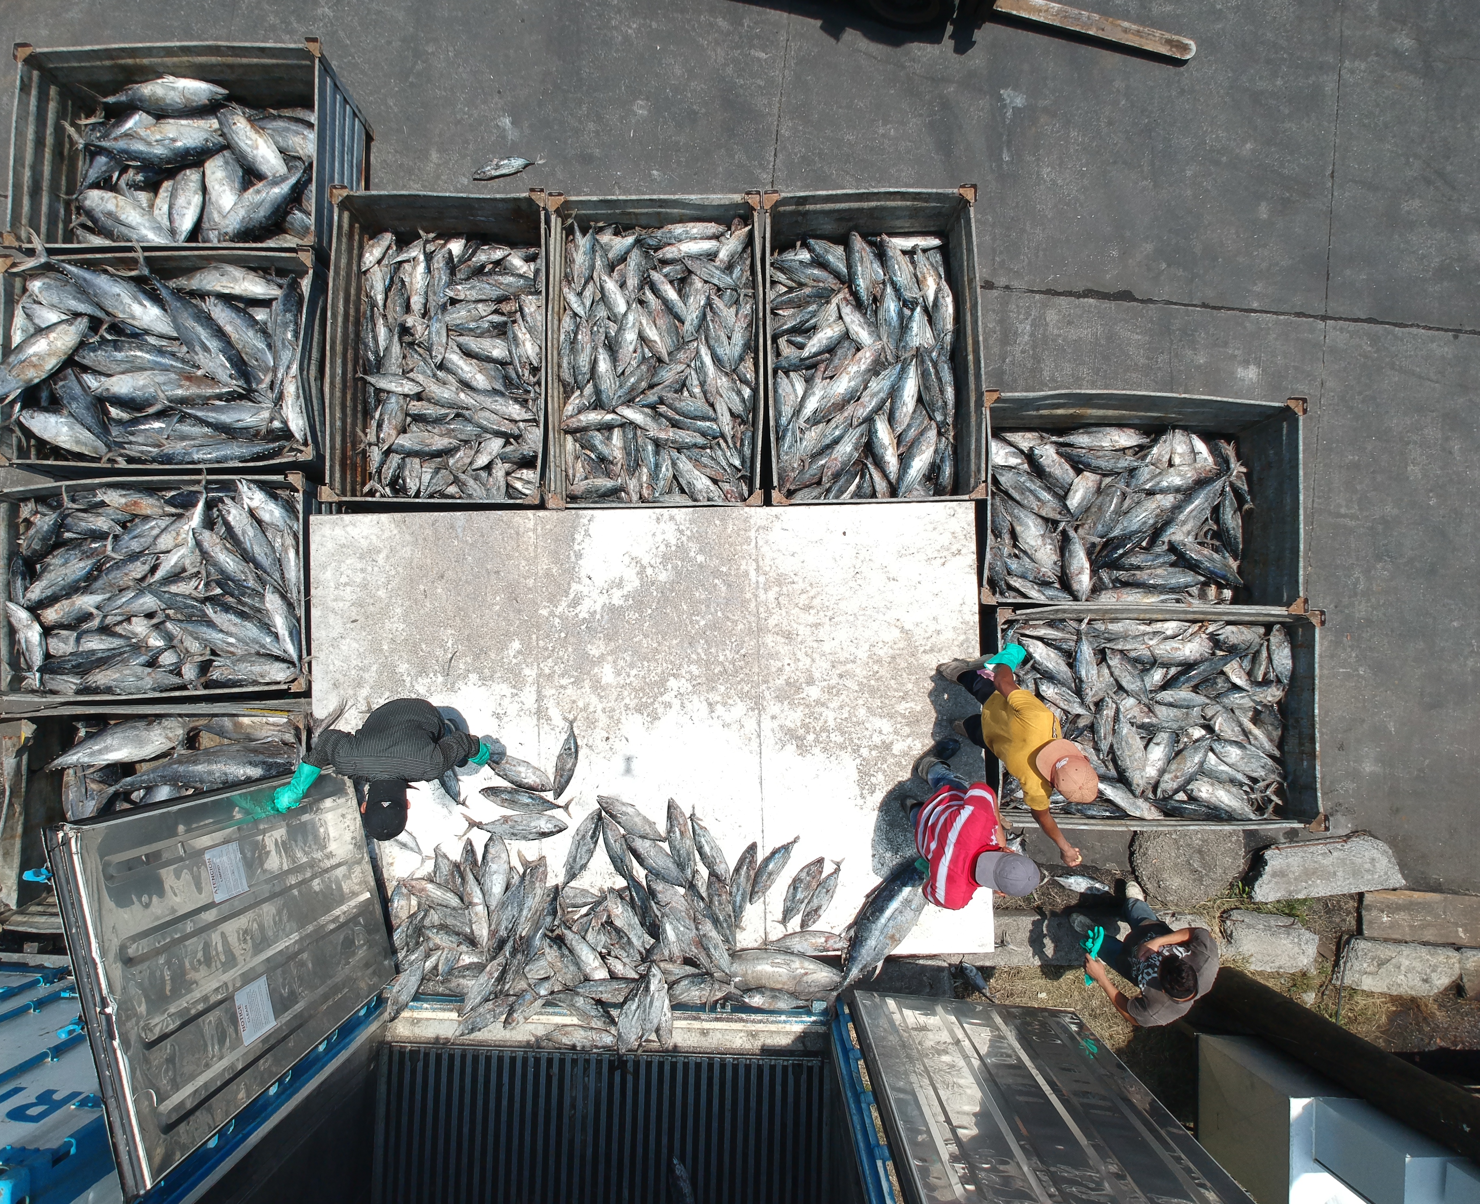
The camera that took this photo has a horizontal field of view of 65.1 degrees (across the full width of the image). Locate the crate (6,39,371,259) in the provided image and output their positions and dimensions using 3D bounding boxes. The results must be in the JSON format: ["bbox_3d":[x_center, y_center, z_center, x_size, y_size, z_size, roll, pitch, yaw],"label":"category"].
[{"bbox_3d":[-3.256,-2.547,7.053,1.771,1.020,1.186,0,86,0],"label":"crate"}]

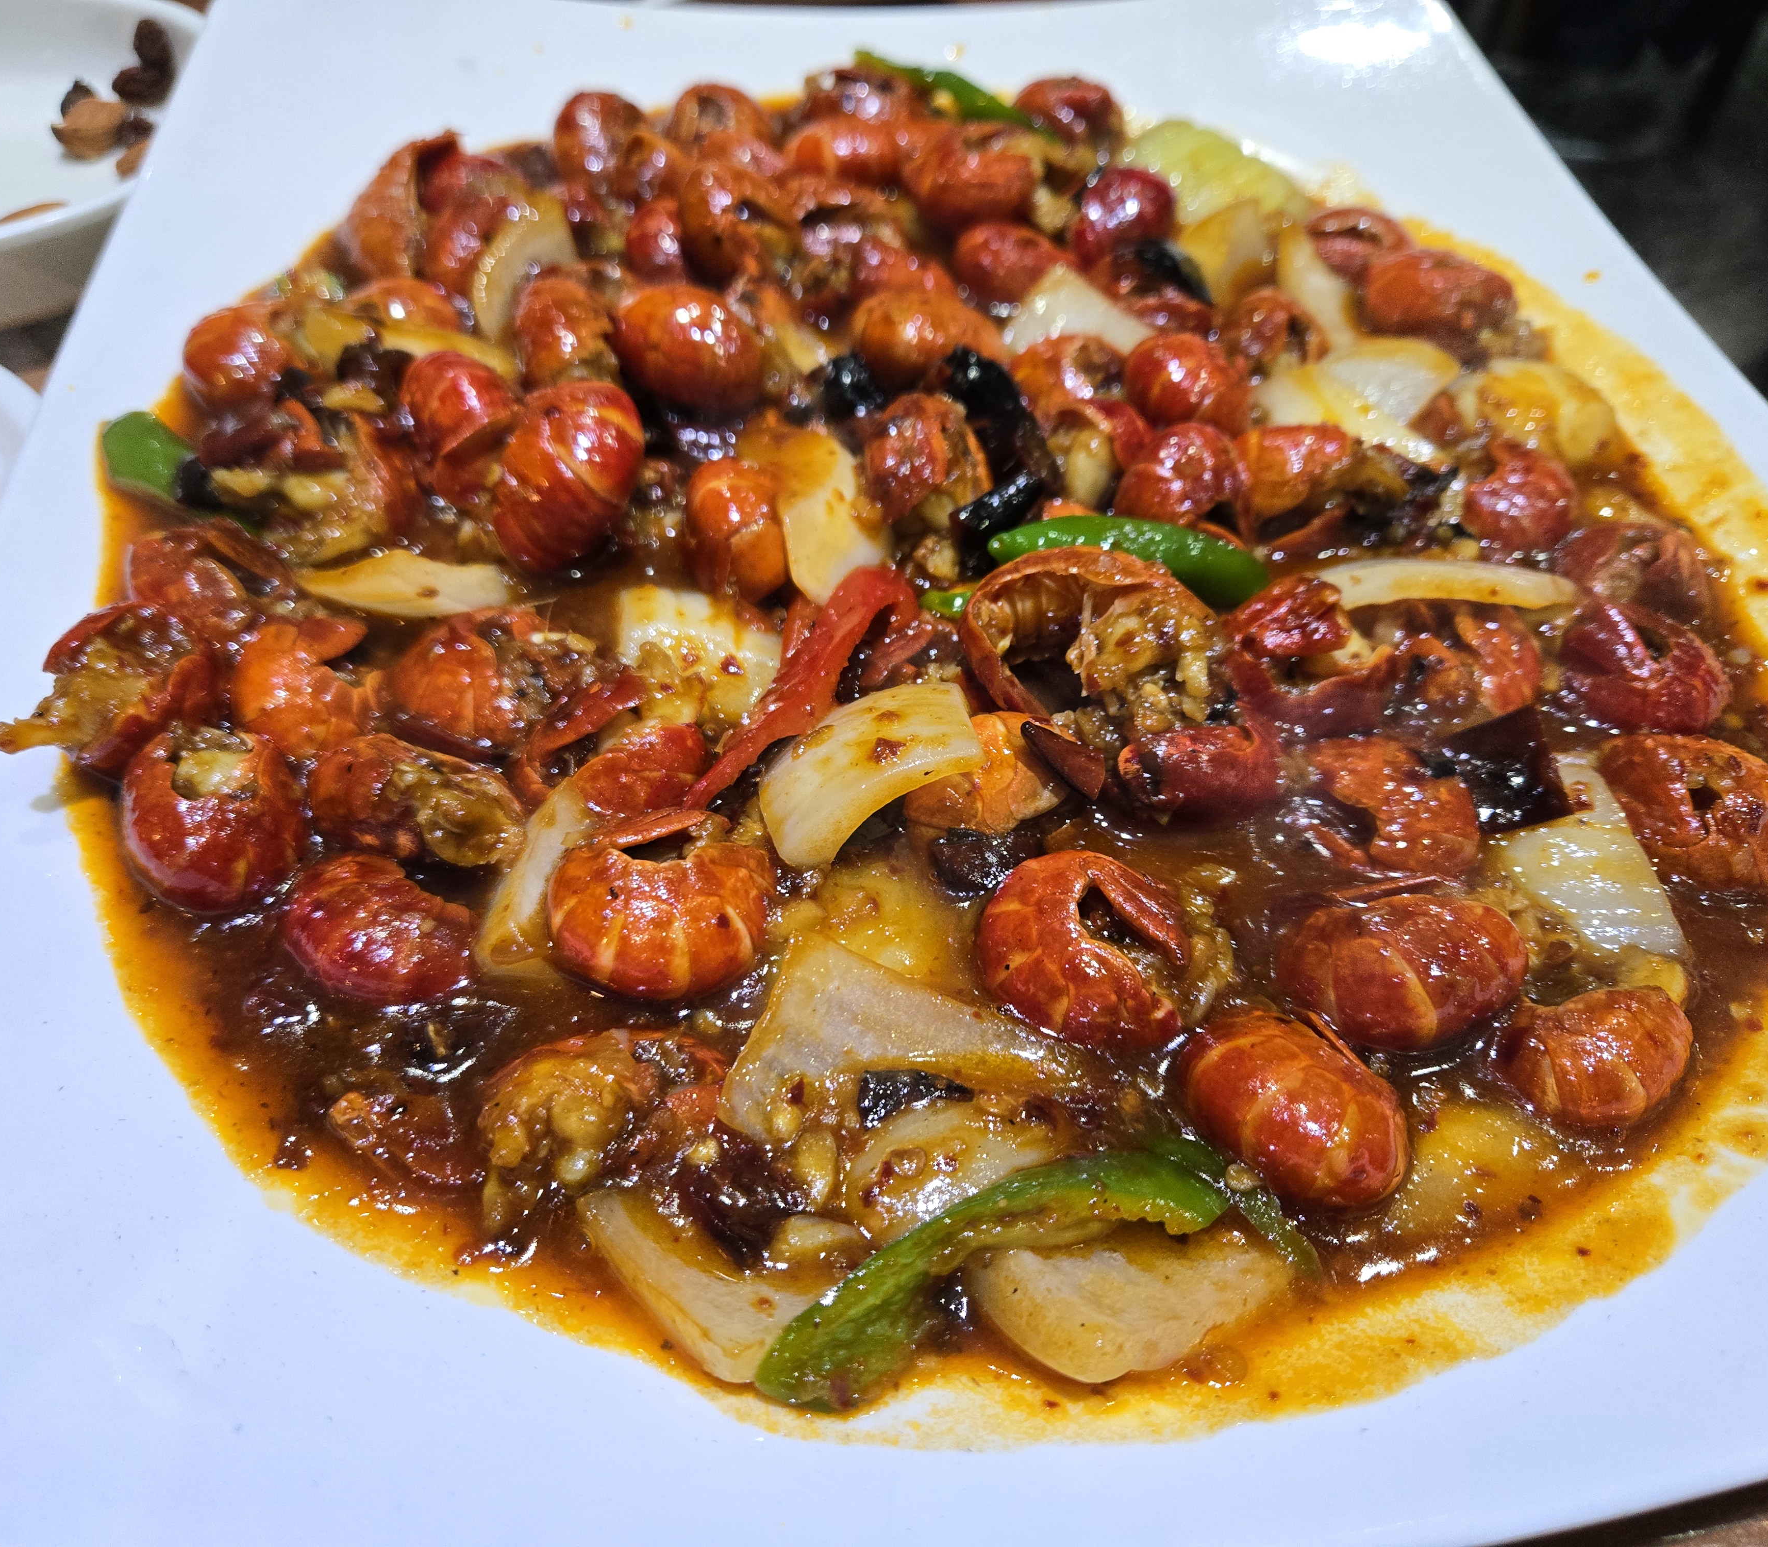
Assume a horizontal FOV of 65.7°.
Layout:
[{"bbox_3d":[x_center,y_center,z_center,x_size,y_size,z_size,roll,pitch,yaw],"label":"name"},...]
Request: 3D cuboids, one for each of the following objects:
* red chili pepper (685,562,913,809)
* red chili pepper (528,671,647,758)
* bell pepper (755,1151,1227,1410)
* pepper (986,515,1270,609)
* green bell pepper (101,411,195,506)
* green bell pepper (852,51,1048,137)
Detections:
[{"bbox_3d":[-0.015,-0.017,0.266,0.017,0.014,0.060,33,69,24],"label":"red chili pepper"},{"bbox_3d":[-0.057,-0.011,0.262,0.027,0.010,0.010,-29,56,-10],"label":"red chili pepper"},{"bbox_3d":[0.015,0.074,0.198,0.068,0.016,0.022,-22,54,-5],"label":"bell pepper"},{"bbox_3d":[0.051,-0.044,0.285,0.058,0.014,0.015,8,51,5],"label":"pepper"},{"bbox_3d":[-0.168,-0.071,0.320,0.036,0.010,0.020,32,58,19],"label":"green bell pepper"},{"bbox_3d":[0.021,-0.203,0.410,0.063,0.013,0.012,26,55,12],"label":"green bell pepper"}]

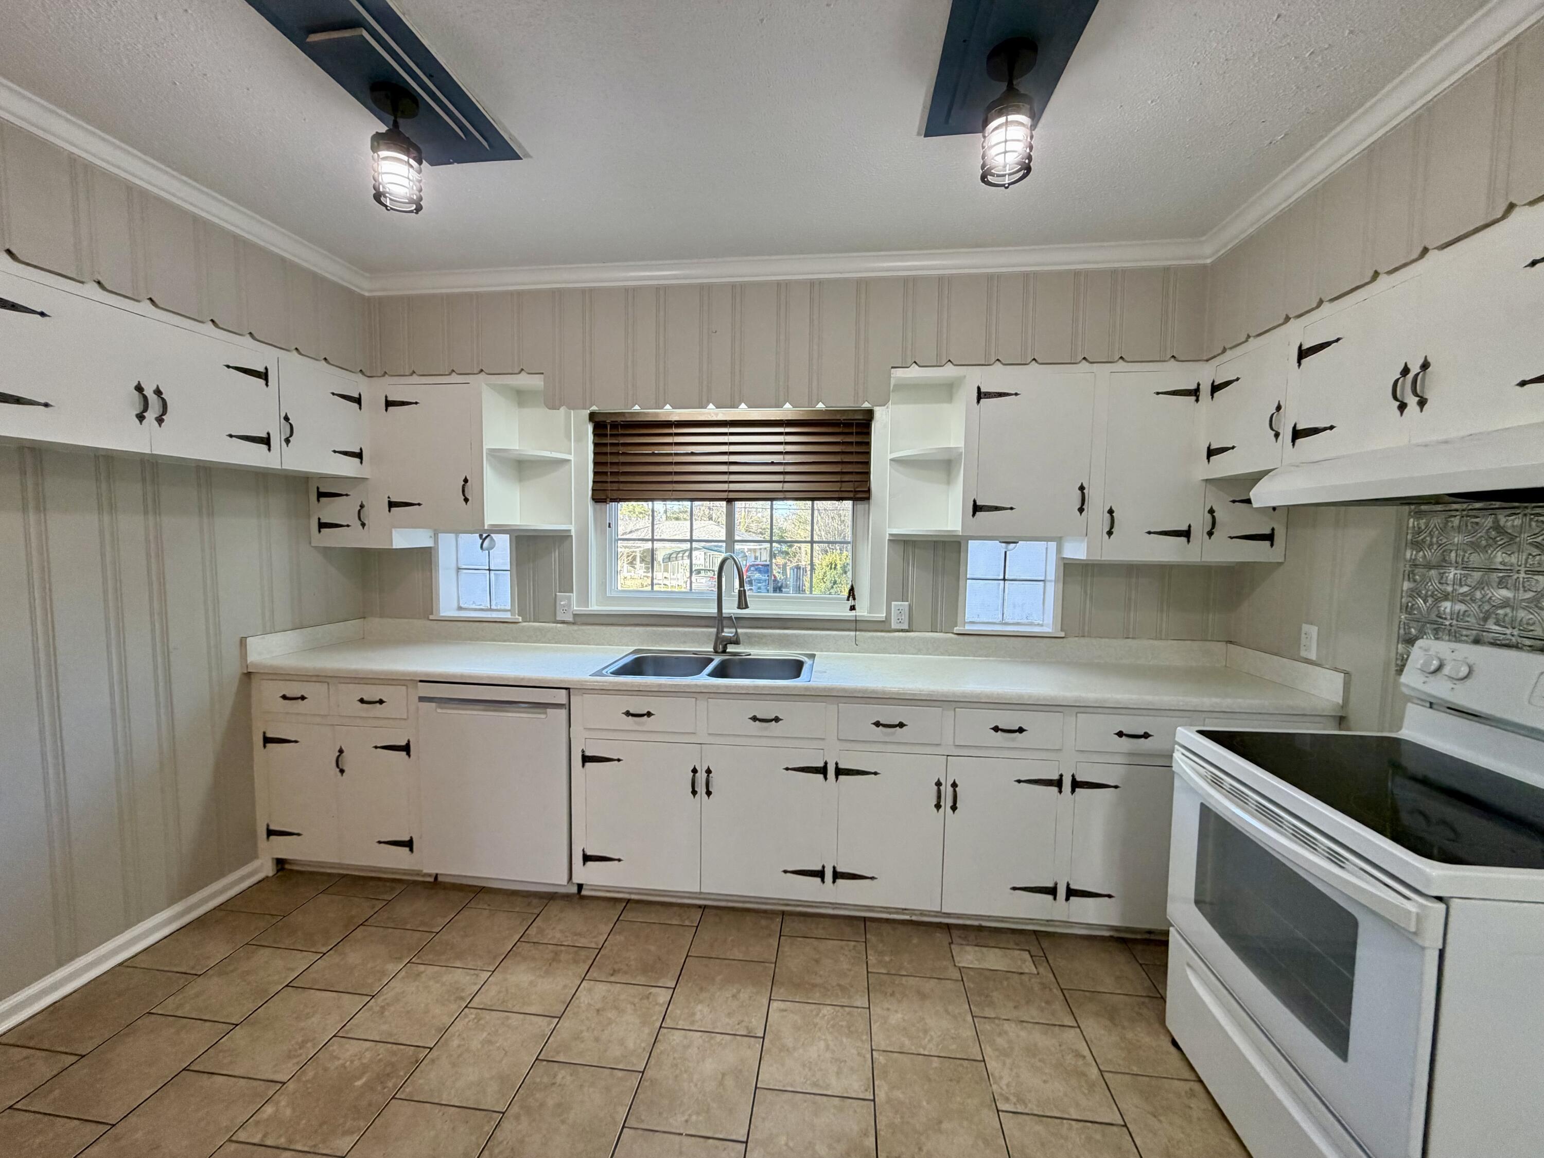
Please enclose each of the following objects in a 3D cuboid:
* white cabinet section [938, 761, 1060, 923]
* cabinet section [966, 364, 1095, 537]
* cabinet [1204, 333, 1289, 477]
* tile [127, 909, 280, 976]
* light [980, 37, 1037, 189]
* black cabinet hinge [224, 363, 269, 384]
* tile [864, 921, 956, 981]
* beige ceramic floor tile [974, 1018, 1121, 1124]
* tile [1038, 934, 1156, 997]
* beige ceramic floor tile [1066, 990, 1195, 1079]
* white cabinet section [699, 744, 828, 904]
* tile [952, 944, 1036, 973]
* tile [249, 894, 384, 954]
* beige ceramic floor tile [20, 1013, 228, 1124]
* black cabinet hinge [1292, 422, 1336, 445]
[{"bbox_3d":[0.825,0.887,2.445,0.395,0.562,0.530,1,4,6],"label":"white cabinet section"},{"bbox_3d":[0.995,-0.496,2.534,0.472,0.646,0.277,1,4,6],"label":"cabinet section"},{"bbox_3d":[1.676,-0.549,2.017,0.303,0.418,0.410,1,5,7],"label":"cabinet"},{"bbox_3d":[-1.985,1.280,2.200,0.304,0.010,0.305,1,5,7],"label":"tile"},{"bbox_3d":[0.486,-0.942,1.277,0.100,0.240,0.100,1,5,7],"label":"light"},{"bbox_3d":[-1.830,-0.723,2.180,0.010,0.076,0.163,1,5,7],"label":"black cabinet hinge"},{"bbox_3d":[0.493,1.303,2.210,0.302,0.010,0.304,1,5,7],"label":"tile"},{"bbox_3d":[0.742,1.348,1.721,0.303,0.011,0.306,1,5,7],"label":"beige ceramic floor tile"},{"bbox_3d":[1.103,1.317,2.142,0.303,0.011,0.299,1,5,7],"label":"tile"},{"bbox_3d":[1.066,1.341,1.839,0.302,0.010,0.304,1,5,7],"label":"beige ceramic floor tile"},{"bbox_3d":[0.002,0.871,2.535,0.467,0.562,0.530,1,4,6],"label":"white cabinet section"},{"bbox_3d":[0.763,1.309,2.148,0.266,0.010,0.120,1,5,7],"label":"tile"},{"bbox_3d":[-1.655,1.269,2.304,0.302,0.010,0.302,1,5,7],"label":"tile"},{"bbox_3d":[-1.736,1.323,1.698,0.303,0.011,0.306,1,5,7],"label":"beige ceramic floor tile"},{"bbox_3d":[1.512,-0.409,1.746,0.009,0.076,0.160,1,5,7],"label":"black cabinet hinge"}]

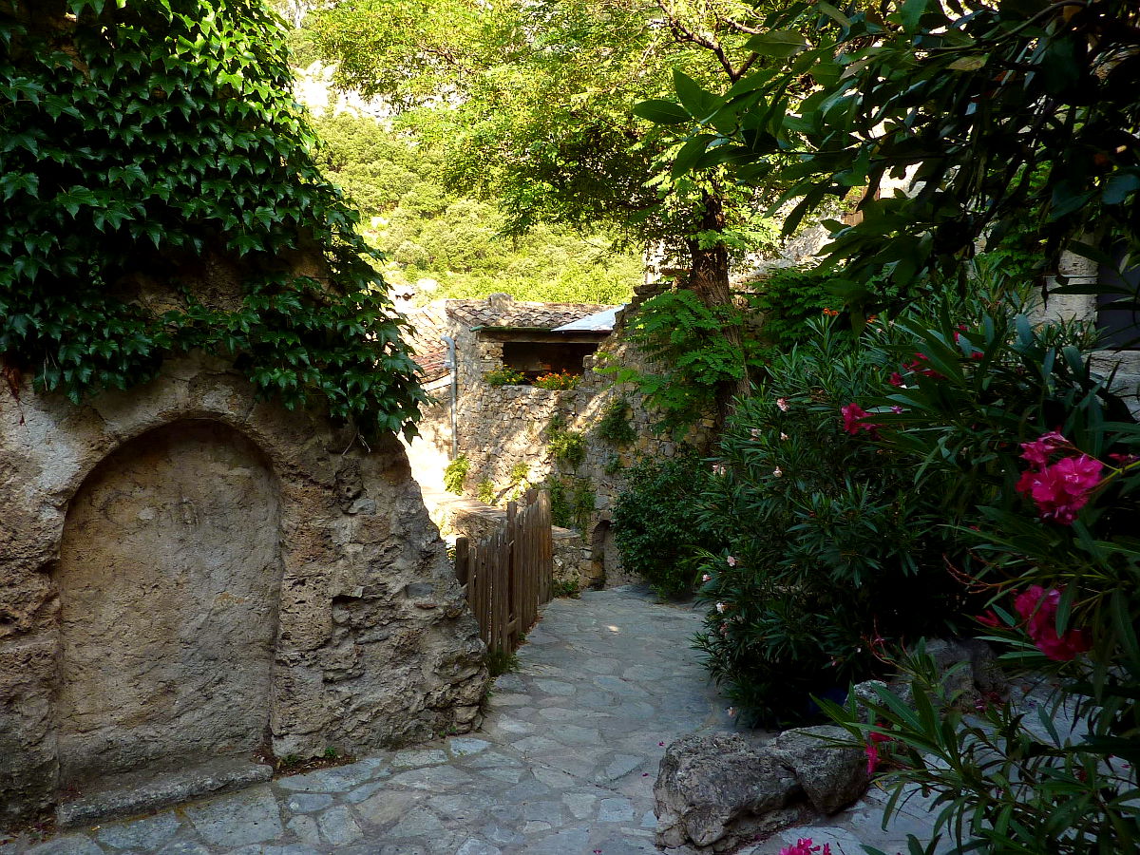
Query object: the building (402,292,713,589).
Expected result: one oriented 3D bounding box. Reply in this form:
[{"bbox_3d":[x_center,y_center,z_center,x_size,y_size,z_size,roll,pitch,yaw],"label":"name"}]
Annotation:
[{"bbox_3d":[-0.250,0.000,14.700,4.900,5.000,4.200,0,-2,-7],"label":"building"}]

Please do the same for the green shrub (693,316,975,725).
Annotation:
[{"bbox_3d":[1.780,0.500,5.500,1.850,2.450,1.700,0,-1,6],"label":"green shrub"}]

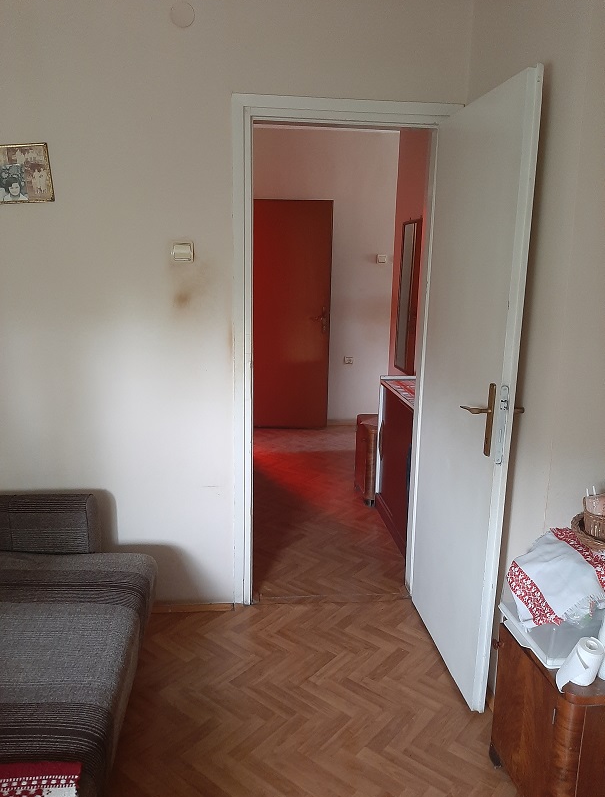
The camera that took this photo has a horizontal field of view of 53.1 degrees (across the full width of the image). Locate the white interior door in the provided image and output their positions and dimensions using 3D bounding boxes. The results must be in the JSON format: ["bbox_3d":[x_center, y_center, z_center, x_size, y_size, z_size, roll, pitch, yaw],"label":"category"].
[{"bbox_3d":[0.562,0.009,2.152,0.043,1.990,0.715,-1,12,-7],"label":"white interior door"}]

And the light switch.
[{"bbox_3d":[-0.453,-0.554,2.287,0.080,0.077,0.020,0,12,-5],"label":"light switch"}]

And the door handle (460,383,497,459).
[{"bbox_3d":[0.543,0.059,1.905,0.060,0.230,0.140,-1,12,-7],"label":"door handle"}]

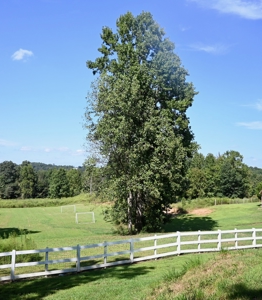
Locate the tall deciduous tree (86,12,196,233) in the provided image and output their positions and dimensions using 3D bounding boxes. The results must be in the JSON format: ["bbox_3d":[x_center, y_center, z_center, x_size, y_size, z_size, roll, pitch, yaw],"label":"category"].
[{"bbox_3d":[1.064,-3.115,30.407,11.149,22.679,10.000,0,-5,0],"label":"tall deciduous tree"}]

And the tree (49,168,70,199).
[{"bbox_3d":[-26.535,12.407,111.334,8.164,11.067,8.000,0,-5,0],"label":"tree"}]

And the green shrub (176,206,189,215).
[{"bbox_3d":[7.617,8.948,44.372,1.775,1.167,1.700,0,-5,0],"label":"green shrub"}]

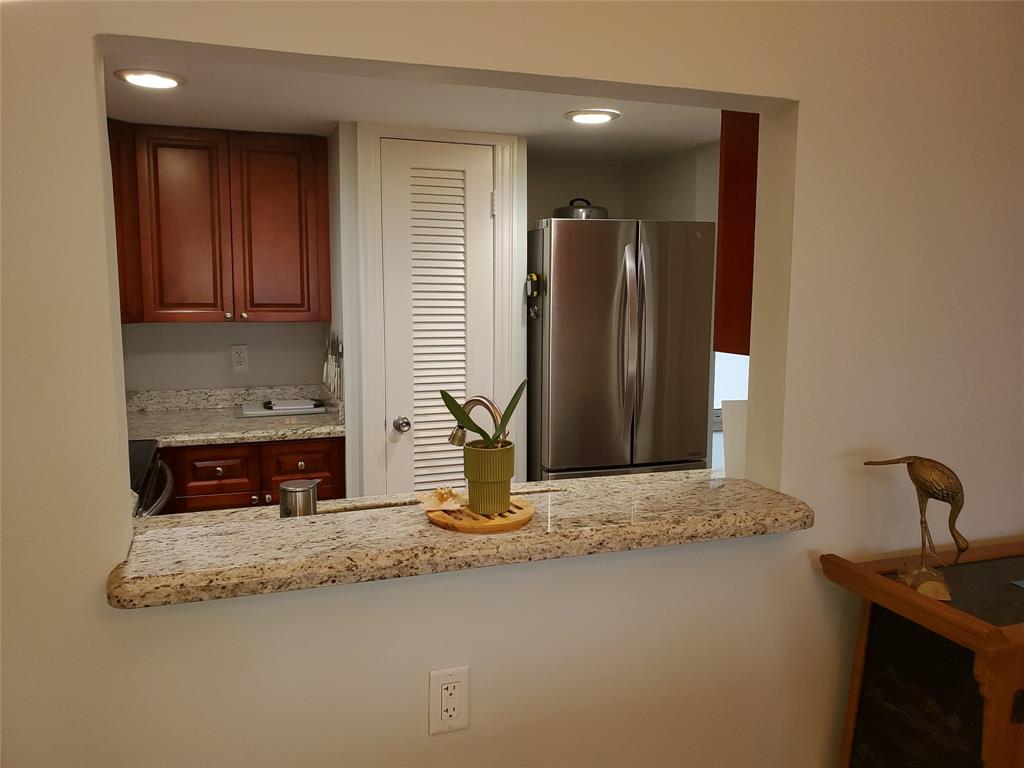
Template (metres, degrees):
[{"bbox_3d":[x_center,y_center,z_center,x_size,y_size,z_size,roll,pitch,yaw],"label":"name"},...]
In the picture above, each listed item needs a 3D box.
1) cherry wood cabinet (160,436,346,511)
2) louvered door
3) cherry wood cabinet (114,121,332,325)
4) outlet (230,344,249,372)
[{"bbox_3d":[-1.093,0.619,3.298,0.690,0.879,0.640,-2,7,-20],"label":"cherry wood cabinet"},{"bbox_3d":[-0.300,0.047,3.181,0.462,2.028,0.036,-2,7,-20],"label":"louvered door"},{"bbox_3d":[-1.204,-0.652,3.261,0.813,0.762,0.344,-2,7,-20],"label":"cherry wood cabinet"},{"bbox_3d":[-1.234,-0.114,3.495,0.072,0.116,0.010,-2,7,-20],"label":"outlet"}]

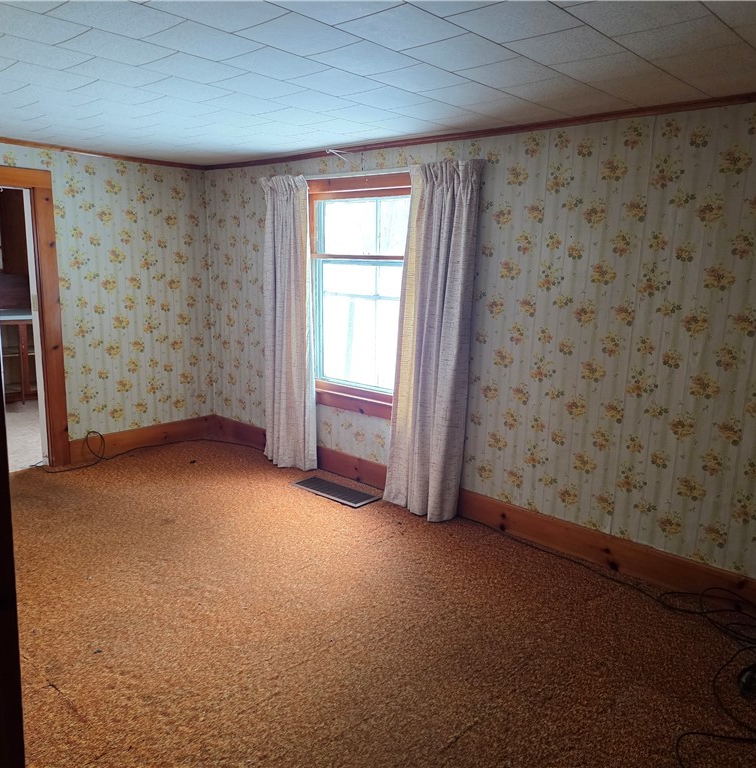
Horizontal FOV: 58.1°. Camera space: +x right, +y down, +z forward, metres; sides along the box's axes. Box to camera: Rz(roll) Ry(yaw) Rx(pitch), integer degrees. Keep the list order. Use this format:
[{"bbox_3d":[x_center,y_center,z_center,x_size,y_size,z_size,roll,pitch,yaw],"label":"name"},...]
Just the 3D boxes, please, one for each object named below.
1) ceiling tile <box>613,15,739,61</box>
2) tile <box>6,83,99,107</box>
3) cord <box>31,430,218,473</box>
[{"bbox_3d":[0.935,-1.074,2.112,0.305,0.018,0.305,10,13,42],"label":"ceiling tile"},{"bbox_3d":[-1.471,-1.309,3.081,0.305,0.018,0.305,10,13,42],"label":"tile"},{"bbox_3d":[-1.840,0.434,5.169,0.251,0.188,1.382,11,13,42],"label":"cord"}]

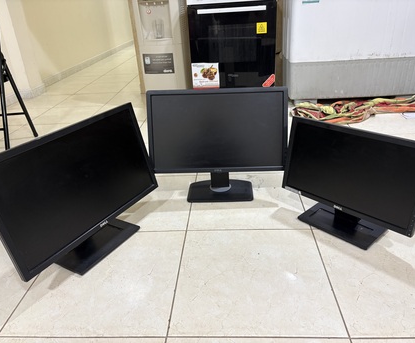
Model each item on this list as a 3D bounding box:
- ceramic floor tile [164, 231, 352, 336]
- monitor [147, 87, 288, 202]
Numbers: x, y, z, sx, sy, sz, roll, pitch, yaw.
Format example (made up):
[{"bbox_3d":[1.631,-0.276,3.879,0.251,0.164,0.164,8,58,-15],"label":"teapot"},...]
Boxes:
[{"bbox_3d":[0.135,0.317,1.050,0.450,0.010,0.450,-2,27,4],"label":"ceramic floor tile"},{"bbox_3d":[0.043,-0.114,1.410,0.545,0.447,0.186,-1,27,6],"label":"monitor"}]

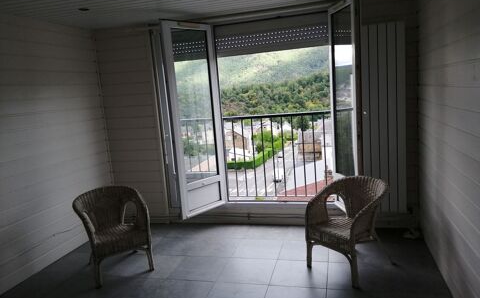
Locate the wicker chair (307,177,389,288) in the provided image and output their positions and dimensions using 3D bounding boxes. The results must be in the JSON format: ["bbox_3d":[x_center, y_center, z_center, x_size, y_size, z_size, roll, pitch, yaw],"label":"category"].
[{"bbox_3d":[0.929,0.632,3.043,0.584,0.761,0.589,-11,10,-36],"label":"wicker chair"}]

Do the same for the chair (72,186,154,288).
[{"bbox_3d":[-1.173,0.758,3.383,0.589,0.761,0.584,-9,9,-29],"label":"chair"}]

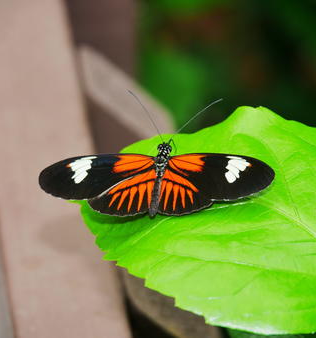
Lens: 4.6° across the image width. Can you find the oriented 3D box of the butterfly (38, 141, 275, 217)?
[{"bbox_3d":[-0.001,0.003,1.185,0.074,0.012,0.029,-2,49,13],"label":"butterfly"}]

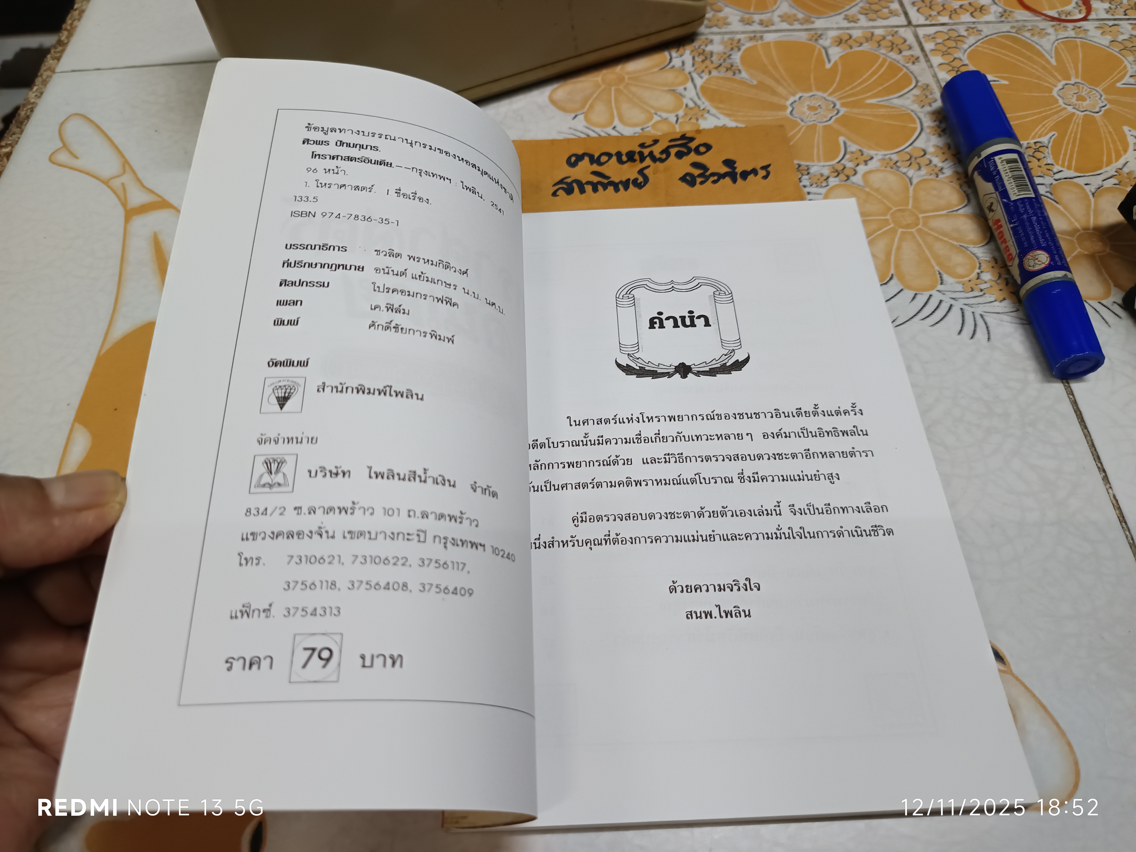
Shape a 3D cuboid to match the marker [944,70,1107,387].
[{"bbox_3d":[0.166,-0.079,0.292,0.018,0.018,0.140,-1,59,2],"label":"marker"}]

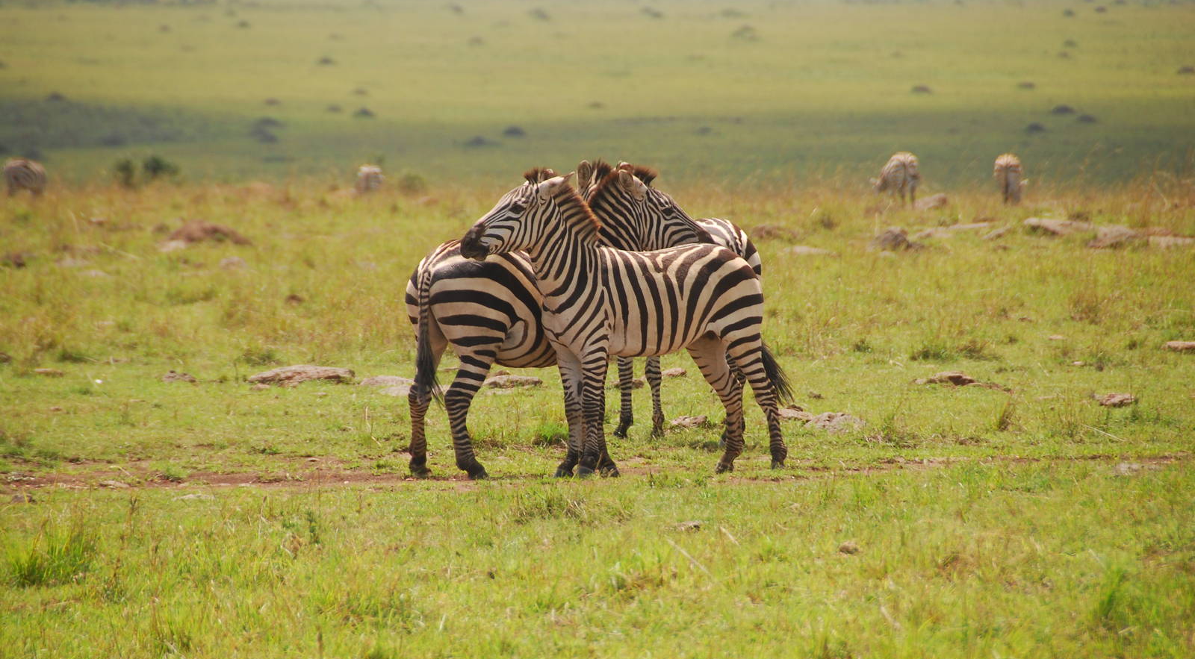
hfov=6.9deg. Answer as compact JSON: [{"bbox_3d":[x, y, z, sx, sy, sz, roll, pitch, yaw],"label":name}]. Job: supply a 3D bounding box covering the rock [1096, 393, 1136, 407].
[{"bbox_3d":[3.516,0.481,67.605,0.265,0.095,0.210,0,2,0],"label":"rock"}]

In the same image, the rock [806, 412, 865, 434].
[{"bbox_3d":[1.488,0.585,62.450,0.362,0.131,0.300,0,2,0],"label":"rock"}]

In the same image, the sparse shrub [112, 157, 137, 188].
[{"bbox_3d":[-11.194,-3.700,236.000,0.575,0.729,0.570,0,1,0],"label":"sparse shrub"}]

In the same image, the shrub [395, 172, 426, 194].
[{"bbox_3d":[-4.214,-3.296,225.000,0.695,0.527,0.620,0,1,0],"label":"shrub"}]

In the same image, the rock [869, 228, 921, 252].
[{"bbox_3d":[4.444,-1.346,149.000,0.781,0.349,0.580,0,1,0],"label":"rock"}]

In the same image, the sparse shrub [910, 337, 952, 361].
[{"bbox_3d":[2.663,0.157,79.660,0.350,0.184,0.320,0,2,0],"label":"sparse shrub"}]

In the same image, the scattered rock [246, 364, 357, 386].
[{"bbox_3d":[-2.181,0.336,73.250,0.786,0.149,0.500,0,2,0],"label":"scattered rock"}]

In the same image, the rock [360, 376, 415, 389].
[{"bbox_3d":[-1.524,0.384,72.660,0.428,0.092,0.320,0,2,0],"label":"rock"}]

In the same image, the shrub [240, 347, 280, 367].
[{"bbox_3d":[-2.742,0.220,81.000,0.334,0.167,0.280,0,1,0],"label":"shrub"}]

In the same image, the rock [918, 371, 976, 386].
[{"bbox_3d":[2.651,0.368,75.500,0.445,0.113,0.320,0,1,0],"label":"rock"}]

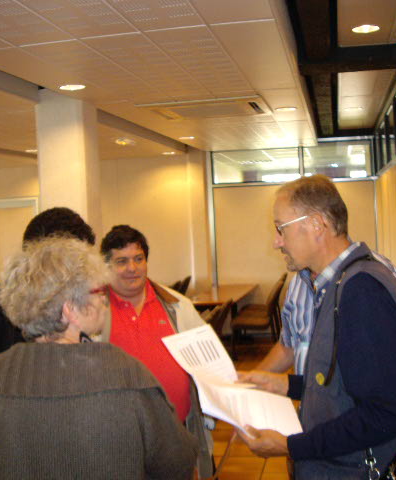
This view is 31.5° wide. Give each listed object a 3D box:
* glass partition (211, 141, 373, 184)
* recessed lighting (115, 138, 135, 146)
[{"bbox_3d":[1.241,-1.054,9.624,2.180,0.490,0.060,-2,2,11],"label":"glass partition"},{"bbox_3d":[-0.798,-1.058,7.625,0.190,0.055,0.190,-2,2,11],"label":"recessed lighting"}]

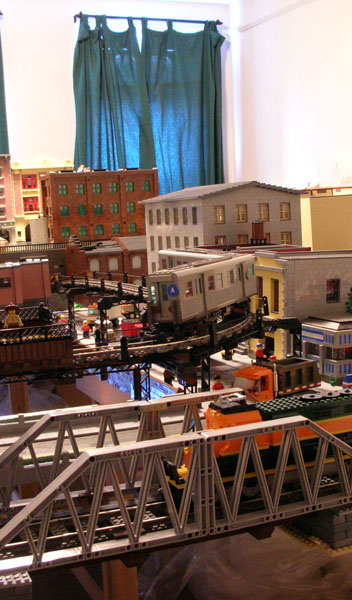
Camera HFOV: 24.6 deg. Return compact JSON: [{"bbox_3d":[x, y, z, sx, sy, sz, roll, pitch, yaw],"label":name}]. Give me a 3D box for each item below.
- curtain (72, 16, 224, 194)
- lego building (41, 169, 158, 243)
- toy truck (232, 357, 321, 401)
[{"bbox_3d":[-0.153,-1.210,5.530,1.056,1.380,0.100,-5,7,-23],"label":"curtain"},{"bbox_3d":[-0.285,-0.350,3.029,0.412,0.255,0.175,-5,7,-23],"label":"lego building"},{"bbox_3d":[0.147,0.130,1.156,0.132,0.084,0.053,-7,8,-37],"label":"toy truck"}]

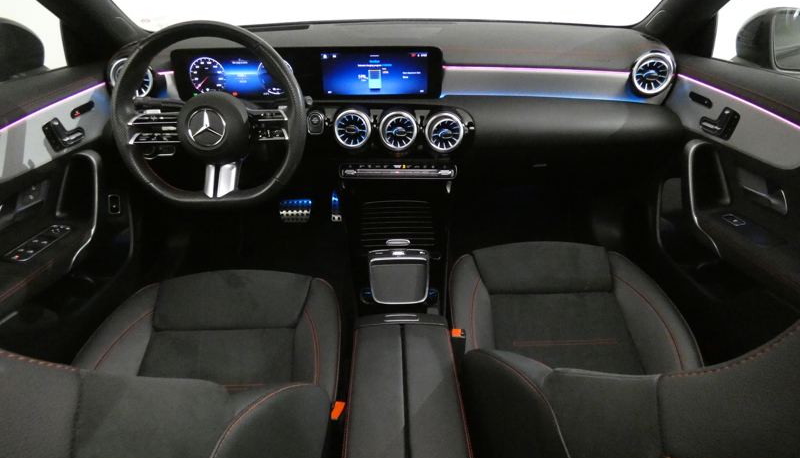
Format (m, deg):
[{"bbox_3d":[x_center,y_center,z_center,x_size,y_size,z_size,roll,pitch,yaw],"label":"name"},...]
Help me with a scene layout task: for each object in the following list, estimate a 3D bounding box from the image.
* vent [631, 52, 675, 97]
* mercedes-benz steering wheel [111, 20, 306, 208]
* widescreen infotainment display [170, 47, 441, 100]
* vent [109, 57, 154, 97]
[{"bbox_3d":[0.572,-0.354,1.054,0.093,0.094,0.055,2,26,4],"label":"vent"},{"bbox_3d":[-0.363,-0.217,0.905,0.370,0.353,0.100,0,6,0],"label":"mercedes-benz steering wheel"},{"bbox_3d":[-0.210,-0.361,1.079,0.614,0.116,0.028,-1,23,-1],"label":"widescreen infotainment display"},{"bbox_3d":[-0.605,-0.345,1.049,0.093,0.094,0.055,-2,26,-4],"label":"vent"}]

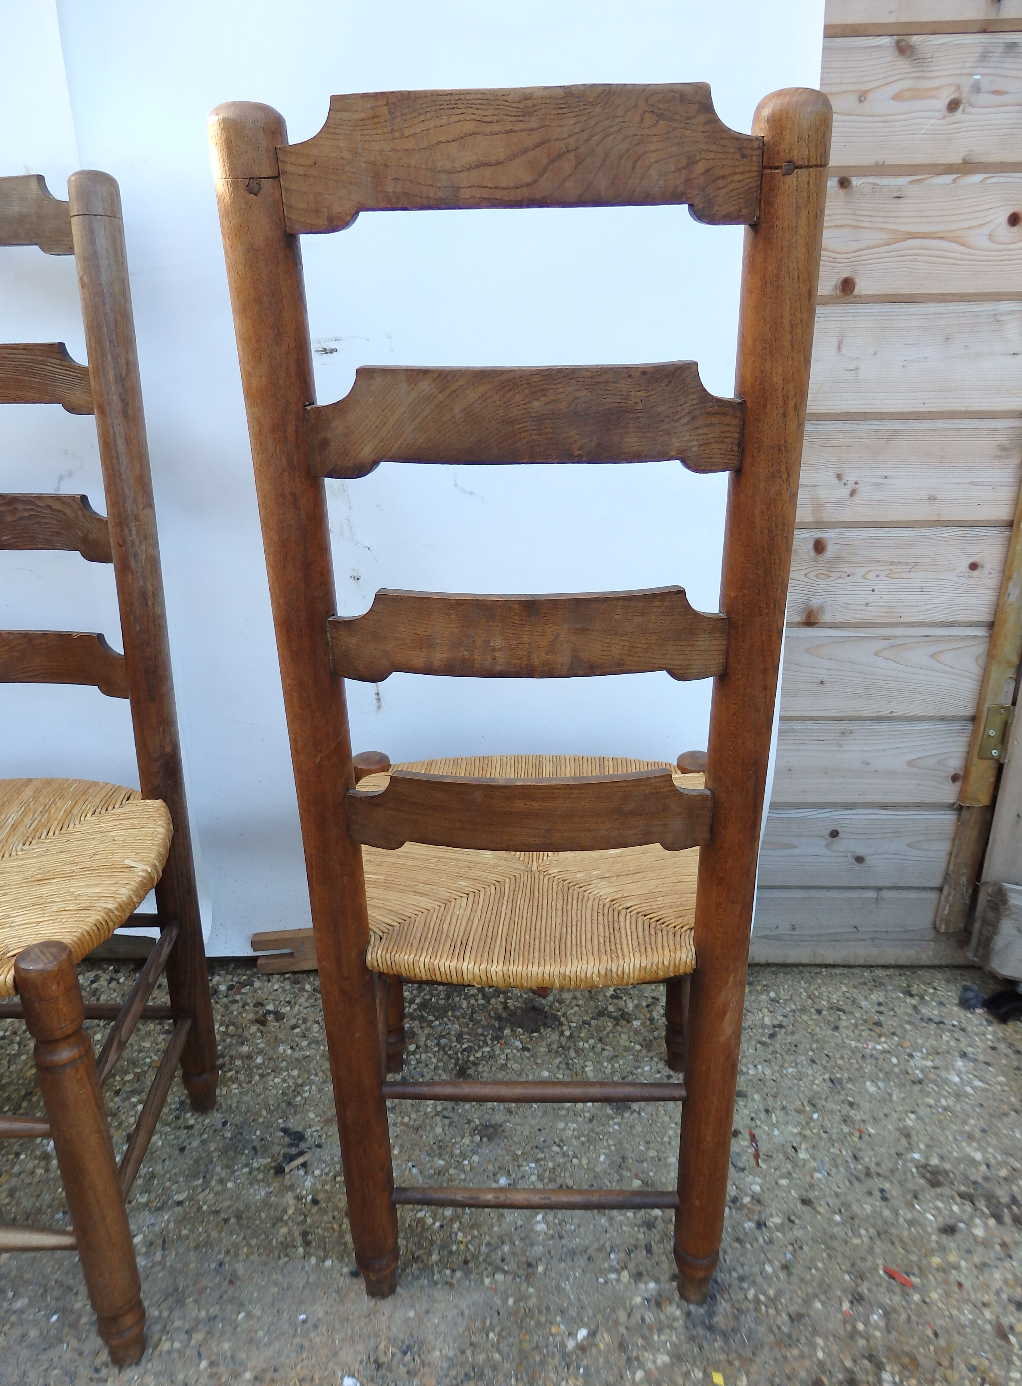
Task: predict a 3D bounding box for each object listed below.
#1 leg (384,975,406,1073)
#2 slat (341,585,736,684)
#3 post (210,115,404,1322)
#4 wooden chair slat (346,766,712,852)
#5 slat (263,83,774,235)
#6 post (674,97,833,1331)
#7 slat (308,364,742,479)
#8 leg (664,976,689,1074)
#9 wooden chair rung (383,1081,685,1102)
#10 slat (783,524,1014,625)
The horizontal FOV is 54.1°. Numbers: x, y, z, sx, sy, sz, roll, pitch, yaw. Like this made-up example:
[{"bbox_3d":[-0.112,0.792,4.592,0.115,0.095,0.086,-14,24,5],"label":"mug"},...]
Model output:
[{"bbox_3d":[-0.164,0.288,1.274,0.048,0.462,0.048,0,21,2],"label":"leg"},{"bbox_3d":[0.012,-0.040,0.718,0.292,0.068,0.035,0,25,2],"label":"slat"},{"bbox_3d":[-0.146,0.133,0.828,0.048,1.079,0.048,0,25,2],"label":"post"},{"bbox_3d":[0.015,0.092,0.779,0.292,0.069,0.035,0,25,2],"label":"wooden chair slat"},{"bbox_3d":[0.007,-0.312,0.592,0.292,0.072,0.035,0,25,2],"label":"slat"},{"bbox_3d":[0.181,0.131,0.817,0.048,1.079,0.048,0,25,2],"label":"post"},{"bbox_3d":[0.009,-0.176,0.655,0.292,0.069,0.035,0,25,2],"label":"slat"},{"bbox_3d":[0.223,0.285,1.263,0.048,0.462,0.048,0,21,2],"label":"leg"},{"bbox_3d":[0.021,0.372,0.933,0.280,0.018,0.018,0,21,2],"label":"wooden chair rung"},{"bbox_3d":[0.509,-0.154,1.327,0.296,0.134,0.020,0,21,2],"label":"slat"}]

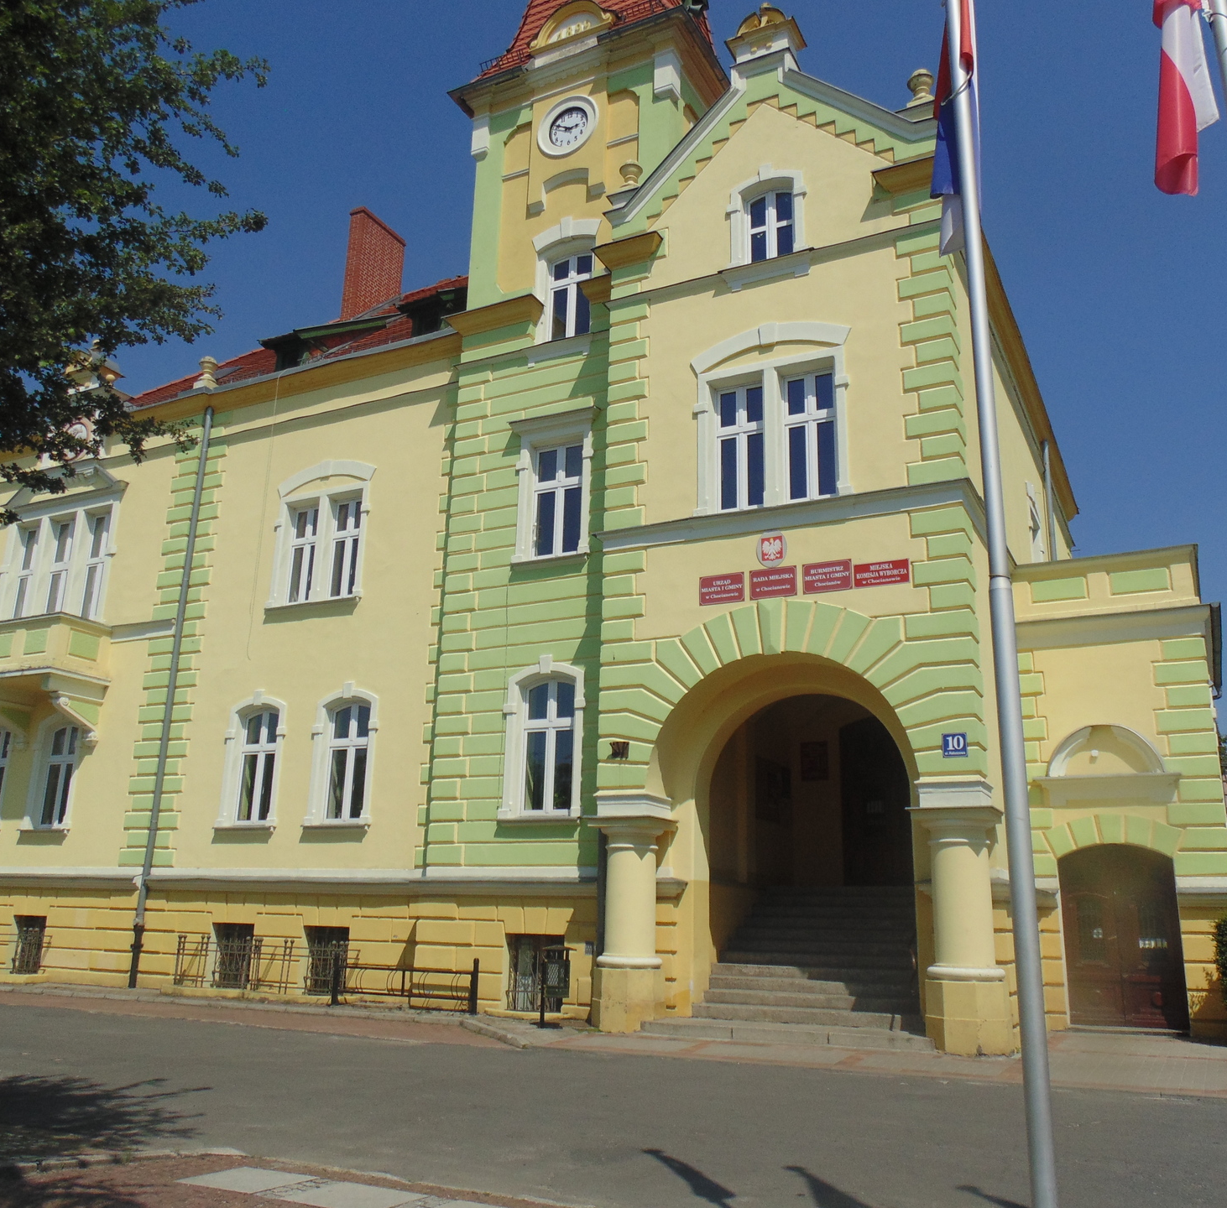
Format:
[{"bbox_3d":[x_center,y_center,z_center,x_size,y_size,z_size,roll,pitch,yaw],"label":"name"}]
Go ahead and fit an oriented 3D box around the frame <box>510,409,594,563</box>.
[{"bbox_3d":[-1.079,-1.944,18.689,1.656,2.561,0.350,-7,-18,26],"label":"frame"}]

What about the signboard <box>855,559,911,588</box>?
[{"bbox_3d":[3.715,-0.417,15.465,0.756,0.334,0.030,-7,-18,27],"label":"signboard"}]

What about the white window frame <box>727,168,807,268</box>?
[{"bbox_3d":[2.481,-6.233,17.937,1.357,1.726,0.250,-7,-18,27],"label":"white window frame"}]

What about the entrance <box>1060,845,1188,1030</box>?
[{"bbox_3d":[7.527,4.926,16.581,1.613,2.646,0.400,-7,-18,26],"label":"entrance"}]

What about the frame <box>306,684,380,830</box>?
[{"bbox_3d":[-5.009,2.807,20.918,1.596,2.660,0.250,-7,-18,27],"label":"frame"}]

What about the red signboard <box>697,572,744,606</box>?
[{"bbox_3d":[1.611,-0.216,16.540,0.705,0.439,0.030,-7,-18,27],"label":"red signboard"}]

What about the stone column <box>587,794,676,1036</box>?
[{"bbox_3d":[0.239,4.228,15.538,0.920,3.155,0.920,-7,-18,26],"label":"stone column"}]

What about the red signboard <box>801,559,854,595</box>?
[{"bbox_3d":[3.035,-0.381,15.821,0.709,0.448,0.030,-7,-18,27],"label":"red signboard"}]

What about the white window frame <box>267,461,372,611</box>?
[{"bbox_3d":[-5.672,-1.383,21.678,2.441,2.943,0.320,-7,-18,26],"label":"white window frame"}]

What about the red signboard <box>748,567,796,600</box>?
[{"bbox_3d":[2.322,-0.301,16.182,0.706,0.441,0.030,-7,-18,27],"label":"red signboard"}]

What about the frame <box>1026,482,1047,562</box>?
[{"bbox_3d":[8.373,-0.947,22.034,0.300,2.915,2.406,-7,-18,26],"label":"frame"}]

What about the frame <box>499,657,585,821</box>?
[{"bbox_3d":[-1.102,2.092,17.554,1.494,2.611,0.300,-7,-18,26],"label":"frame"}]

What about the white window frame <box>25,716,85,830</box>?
[{"bbox_3d":[-12.096,3.600,24.297,1.594,2.615,0.250,-7,-18,27],"label":"white window frame"}]

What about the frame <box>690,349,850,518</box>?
[{"bbox_3d":[2.387,-2.556,16.905,2.478,2.375,0.250,-7,-18,27],"label":"frame"}]

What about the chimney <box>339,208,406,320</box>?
[{"bbox_3d":[-6.221,-8.303,28.877,0.440,3.140,1.770,-7,-18,26],"label":"chimney"}]

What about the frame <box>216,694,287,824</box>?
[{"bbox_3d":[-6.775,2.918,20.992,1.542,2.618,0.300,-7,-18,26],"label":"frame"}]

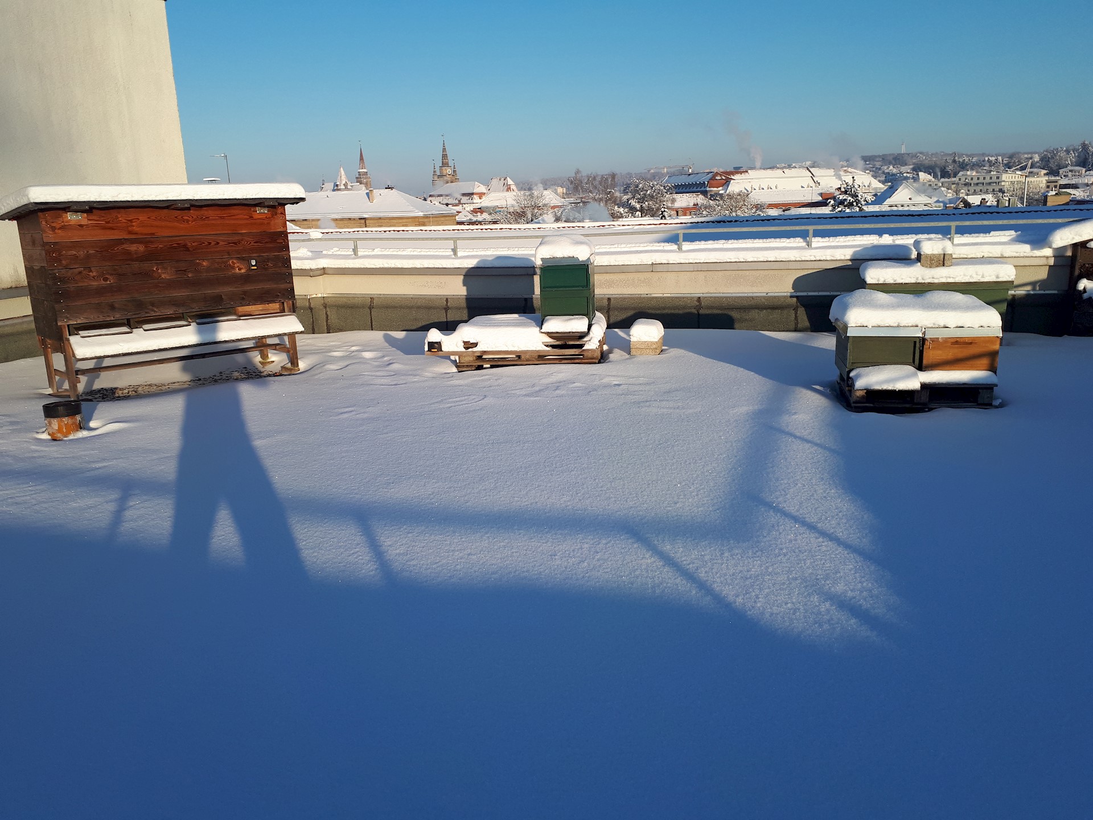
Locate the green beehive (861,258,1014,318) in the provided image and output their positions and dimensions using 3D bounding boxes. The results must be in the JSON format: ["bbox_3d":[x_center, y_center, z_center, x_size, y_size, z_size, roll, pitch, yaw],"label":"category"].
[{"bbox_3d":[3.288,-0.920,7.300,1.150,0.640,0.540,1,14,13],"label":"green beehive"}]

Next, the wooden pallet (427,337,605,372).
[{"bbox_3d":[-0.223,-0.553,7.418,1.430,0.250,0.820,-1,13,6],"label":"wooden pallet"}]

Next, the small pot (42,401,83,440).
[{"bbox_3d":[-3.024,0.063,5.313,0.205,0.210,0.205,-10,15,-29],"label":"small pot"}]

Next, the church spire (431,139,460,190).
[{"bbox_3d":[-66.186,-161.538,560.000,13.000,31.500,13.000,-12,17,-37],"label":"church spire"}]

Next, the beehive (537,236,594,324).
[{"bbox_3d":[0.181,-1.105,7.467,0.460,0.770,0.530,0,13,7],"label":"beehive"}]

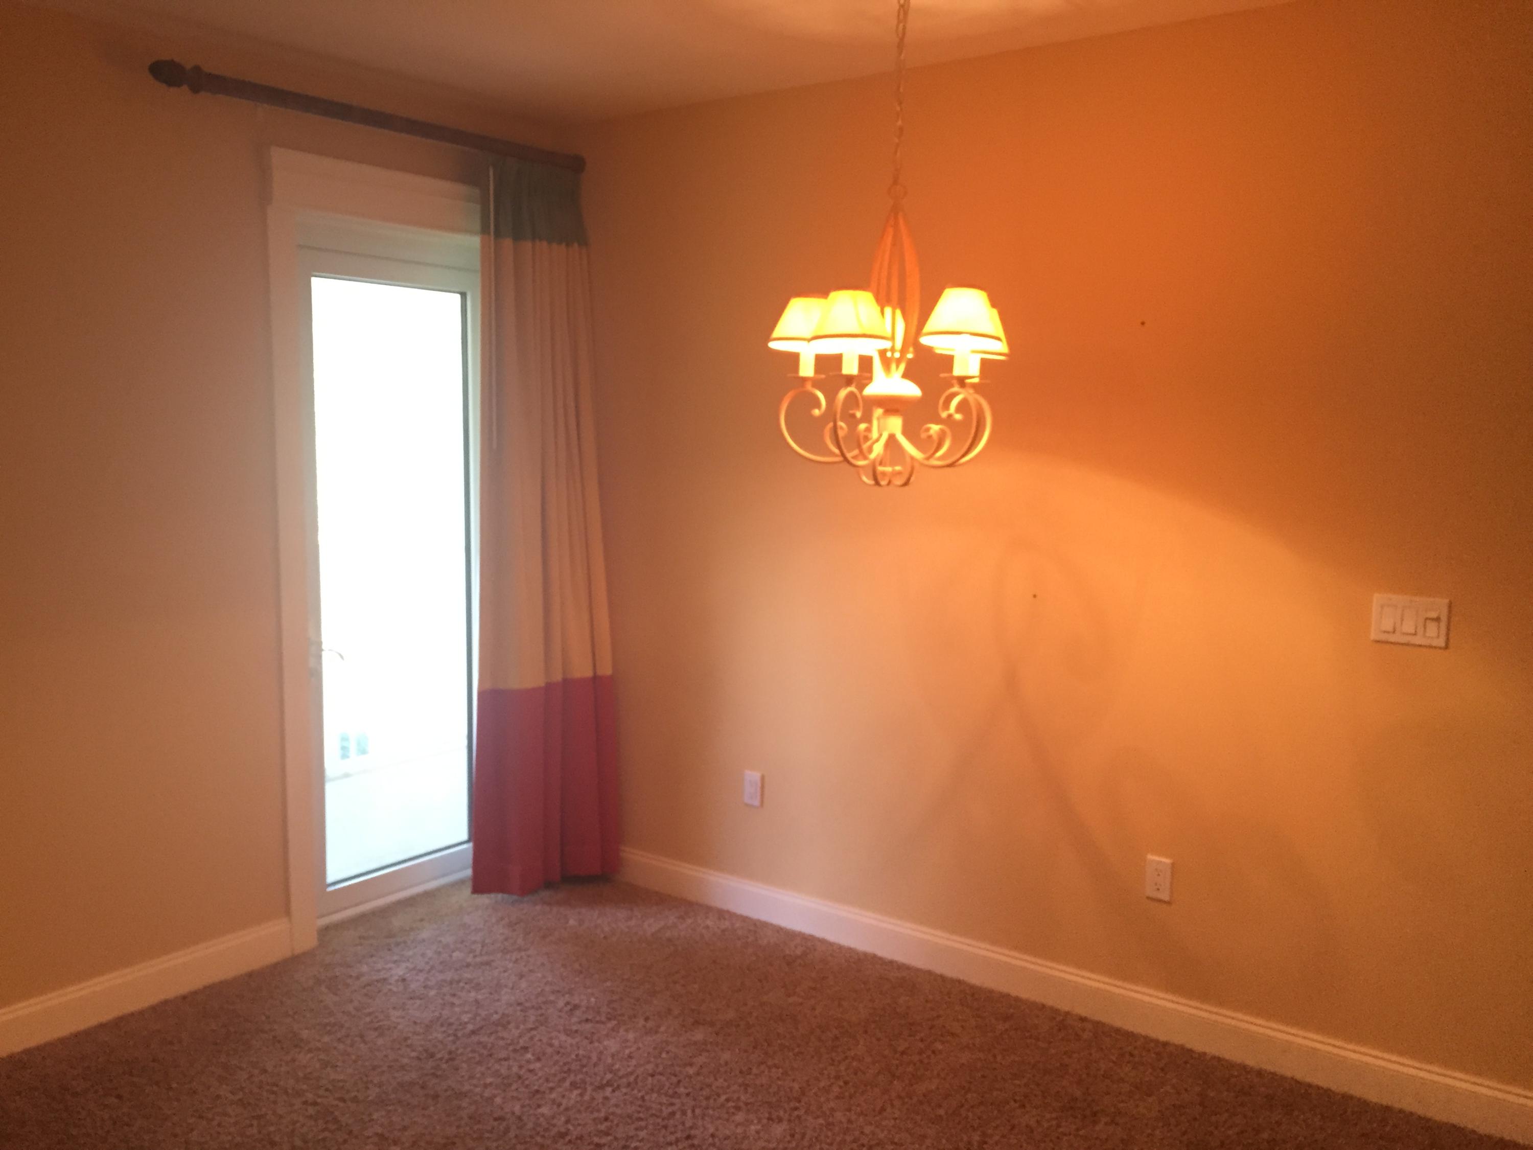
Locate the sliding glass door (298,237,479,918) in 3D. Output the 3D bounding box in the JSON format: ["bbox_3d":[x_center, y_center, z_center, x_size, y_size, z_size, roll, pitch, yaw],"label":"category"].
[{"bbox_3d":[-1.230,0.019,4.260,0.060,2.120,0.810,5,8,36],"label":"sliding glass door"}]

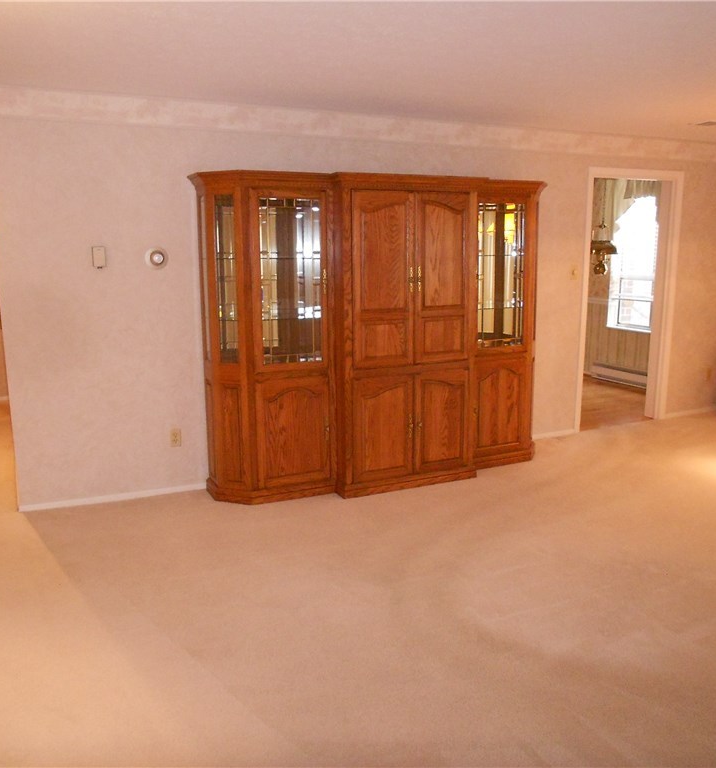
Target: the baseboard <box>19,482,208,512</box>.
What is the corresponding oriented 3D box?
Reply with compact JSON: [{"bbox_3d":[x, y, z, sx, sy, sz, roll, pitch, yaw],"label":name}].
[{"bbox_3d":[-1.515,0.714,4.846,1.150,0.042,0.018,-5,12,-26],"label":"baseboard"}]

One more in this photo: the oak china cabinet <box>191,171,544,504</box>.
[{"bbox_3d":[0.220,-0.333,5.141,2.500,1.980,0.660,-5,12,-26],"label":"oak china cabinet"}]

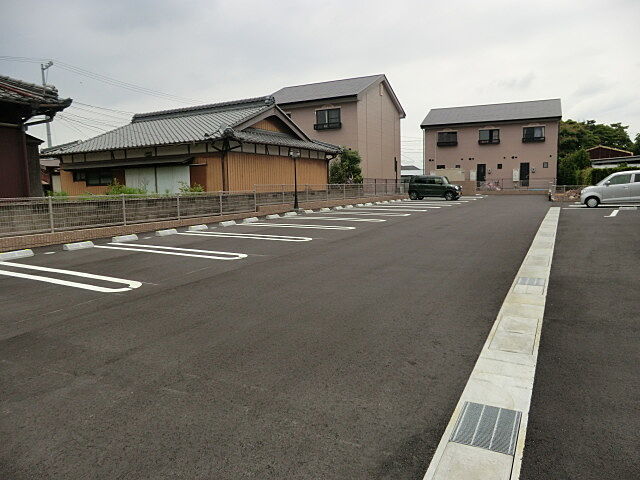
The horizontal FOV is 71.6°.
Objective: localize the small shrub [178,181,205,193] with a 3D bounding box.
[{"bbox_3d":[-4.903,-1.896,16.806,0.850,0.750,0.800,3,9,28],"label":"small shrub"}]

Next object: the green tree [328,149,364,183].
[{"bbox_3d":[1.533,-4.048,26.764,1.800,2.900,1.800,3,9,28],"label":"green tree"}]

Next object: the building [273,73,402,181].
[{"bbox_3d":[0.998,-7.670,33.568,8.500,8.400,9.500,3,9,28],"label":"building"}]

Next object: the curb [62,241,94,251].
[{"bbox_3d":[-5.119,0.133,9.446,0.180,0.120,0.560,3,9,28],"label":"curb"}]

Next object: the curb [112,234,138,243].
[{"bbox_3d":[-4.655,-0.030,10.640,0.180,0.120,0.560,3,9,28],"label":"curb"}]

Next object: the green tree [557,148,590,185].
[{"bbox_3d":[21.901,-6.057,38.275,2.700,3.600,2.600,3,9,28],"label":"green tree"}]

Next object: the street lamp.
[{"bbox_3d":[-1.086,-2.614,19.608,0.400,2.740,0.400,3,9,28],"label":"street lamp"}]

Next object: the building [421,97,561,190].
[{"bbox_3d":[17.270,-9.290,44.397,12.100,8.400,9.400,3,9,28],"label":"building"}]

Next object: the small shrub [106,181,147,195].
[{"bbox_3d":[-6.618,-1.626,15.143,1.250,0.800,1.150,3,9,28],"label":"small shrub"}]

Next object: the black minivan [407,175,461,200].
[{"bbox_3d":[7.775,-3.548,30.183,3.395,1.665,1.475,3,9,28],"label":"black minivan"}]

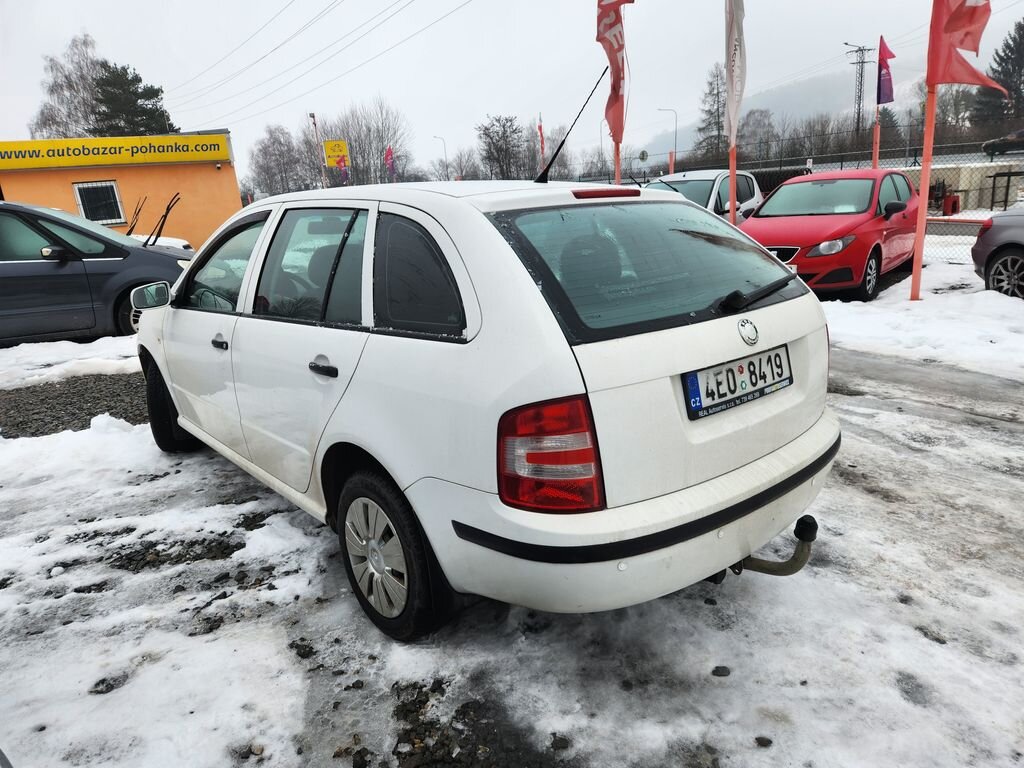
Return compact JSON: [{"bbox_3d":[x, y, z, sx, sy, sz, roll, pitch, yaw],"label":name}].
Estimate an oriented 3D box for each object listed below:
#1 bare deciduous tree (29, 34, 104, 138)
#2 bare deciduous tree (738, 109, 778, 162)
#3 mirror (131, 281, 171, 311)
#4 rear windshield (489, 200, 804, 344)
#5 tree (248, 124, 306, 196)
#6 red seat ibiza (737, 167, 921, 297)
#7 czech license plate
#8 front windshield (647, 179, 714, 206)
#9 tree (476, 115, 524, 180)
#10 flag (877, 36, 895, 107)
[{"bbox_3d":[-25.829,-14.232,40.880,5.200,12.653,5.200,-13,17,-28],"label":"bare deciduous tree"},{"bbox_3d":[29.090,-27.789,80.386,5.000,9.082,5.000,1,16,20],"label":"bare deciduous tree"},{"bbox_3d":[-1.854,-0.451,3.471,0.110,0.150,0.190,9,18,40],"label":"mirror"},{"bbox_3d":[0.470,-0.386,2.043,1.152,0.100,0.546,-14,58,-38],"label":"rear windshield"},{"bbox_3d":[-20.564,-18.170,60.416,5.200,9.310,5.200,-9,16,-16],"label":"tree"},{"bbox_3d":[4.084,-1.985,8.780,1.700,1.445,4.050,8,20,39],"label":"red seat ibiza"},{"bbox_3d":[0.654,-0.013,1.929,0.530,0.122,0.020,-14,4,-38],"label":"czech license plate"},{"bbox_3d":[2.428,-2.853,10.365,1.330,0.160,0.790,8,56,39],"label":"front windshield"},{"bbox_3d":[-0.737,-16.014,50.389,3.800,7.518,3.800,-4,15,0],"label":"tree"},{"bbox_3d":[6.211,-5.207,11.300,0.280,1.080,0.160,2,16,21],"label":"flag"}]

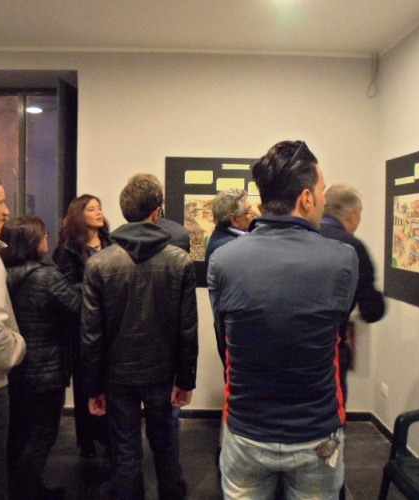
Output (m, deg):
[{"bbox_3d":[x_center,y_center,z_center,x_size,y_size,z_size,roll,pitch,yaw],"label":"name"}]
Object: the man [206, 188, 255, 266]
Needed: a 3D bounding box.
[{"bbox_3d":[0.162,0.527,2.619,0.320,1.689,0.460,-1,3,-34],"label":"man"}]

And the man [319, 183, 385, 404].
[{"bbox_3d":[0.596,0.534,2.460,0.530,1.703,0.400,3,3,37],"label":"man"}]

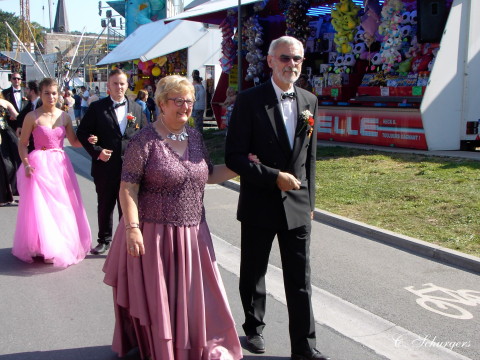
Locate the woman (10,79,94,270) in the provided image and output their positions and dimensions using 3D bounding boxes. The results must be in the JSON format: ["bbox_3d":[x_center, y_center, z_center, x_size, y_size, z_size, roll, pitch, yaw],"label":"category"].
[{"bbox_3d":[-1.738,-0.110,6.334,0.740,1.654,0.680,-3,8,-24],"label":"woman"}]

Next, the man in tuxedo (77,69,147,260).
[{"bbox_3d":[-1.225,-0.177,6.477,0.620,1.751,0.420,-3,8,-25],"label":"man in tuxedo"}]

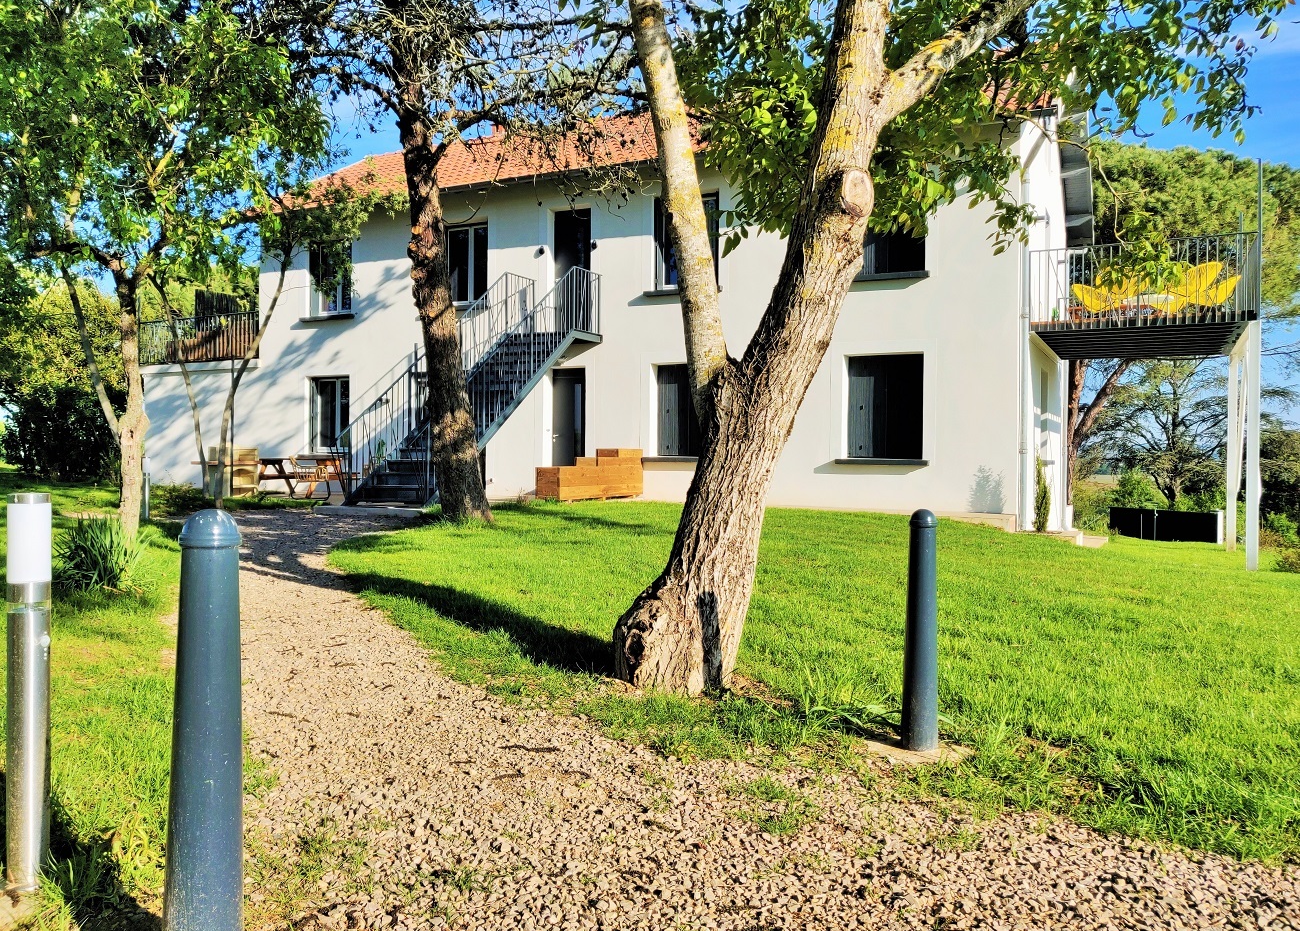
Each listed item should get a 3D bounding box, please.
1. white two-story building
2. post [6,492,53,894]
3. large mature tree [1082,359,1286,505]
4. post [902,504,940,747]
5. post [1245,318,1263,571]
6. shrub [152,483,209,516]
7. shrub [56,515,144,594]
[{"bbox_3d":[-1.225,-3.279,20.680,19.600,8.000,9.400,1,1,28],"label":"white two-story building"},{"bbox_3d":[-1.309,0.477,1.980,0.077,0.830,0.077,1,1,7],"label":"post"},{"bbox_3d":[23.308,-2.196,41.000,9.000,8.200,9.000,0,1,0],"label":"large mature tree"},{"bbox_3d":[0.974,0.587,3.380,0.125,0.860,0.125,0,1,0],"label":"post"},{"bbox_3d":[7.910,-0.266,12.300,0.150,3.300,0.150,1,1,28],"label":"post"},{"bbox_3d":[-6.769,0.482,13.500,0.850,0.500,0.750,0,1,0],"label":"shrub"},{"bbox_3d":[-3.808,0.608,6.500,0.580,0.530,0.550,0,1,0],"label":"shrub"}]

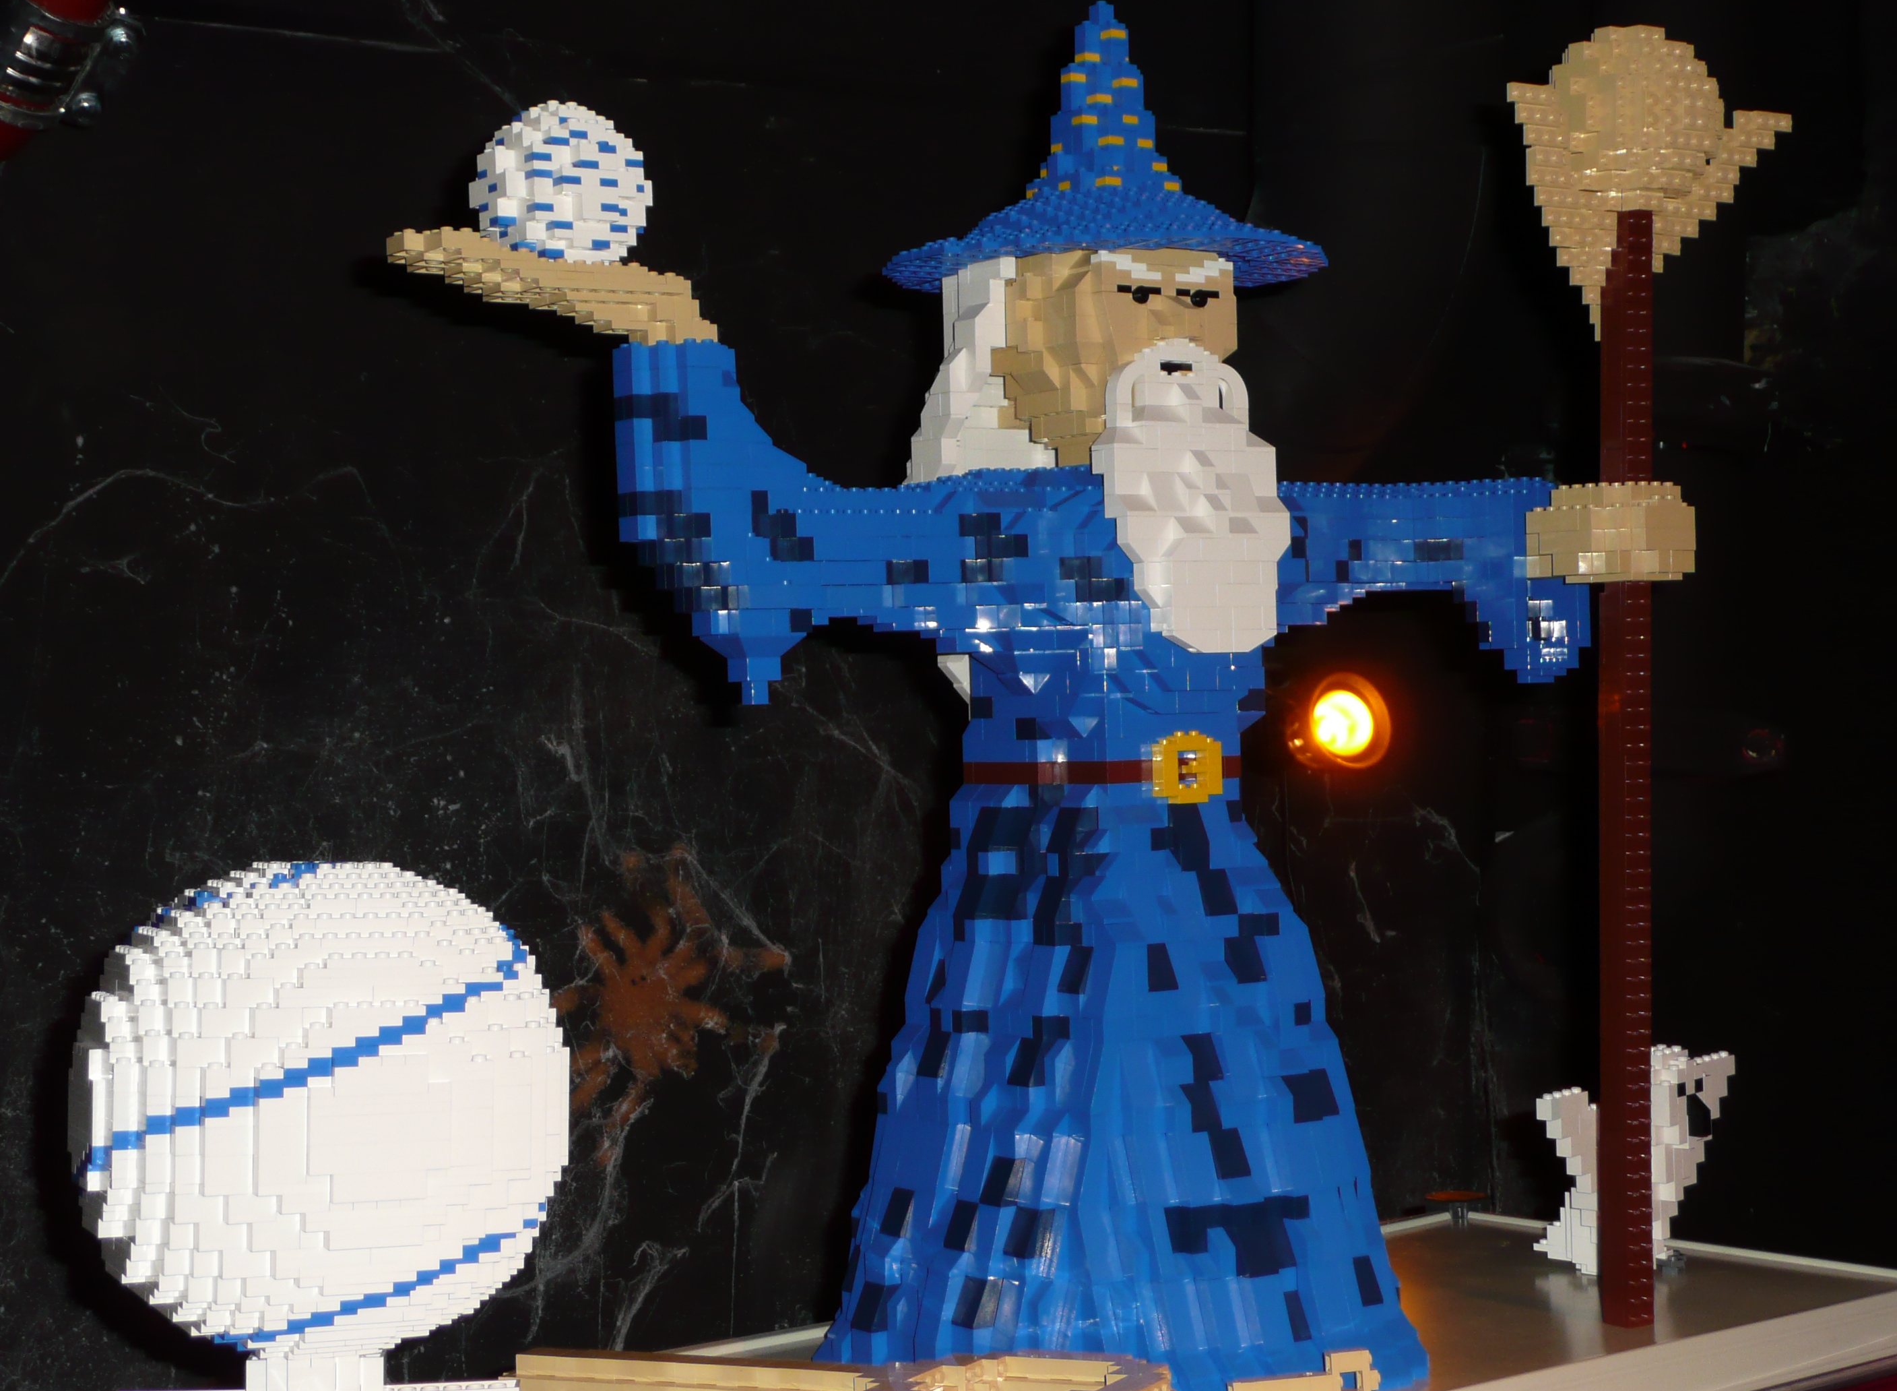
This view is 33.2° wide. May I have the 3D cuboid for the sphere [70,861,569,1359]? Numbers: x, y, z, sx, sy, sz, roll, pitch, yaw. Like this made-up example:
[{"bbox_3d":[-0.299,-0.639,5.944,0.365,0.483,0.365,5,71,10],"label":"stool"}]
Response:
[{"bbox_3d":[-0.229,0.152,1.160,0.177,0.183,0.177,0,0,-24],"label":"sphere"}]

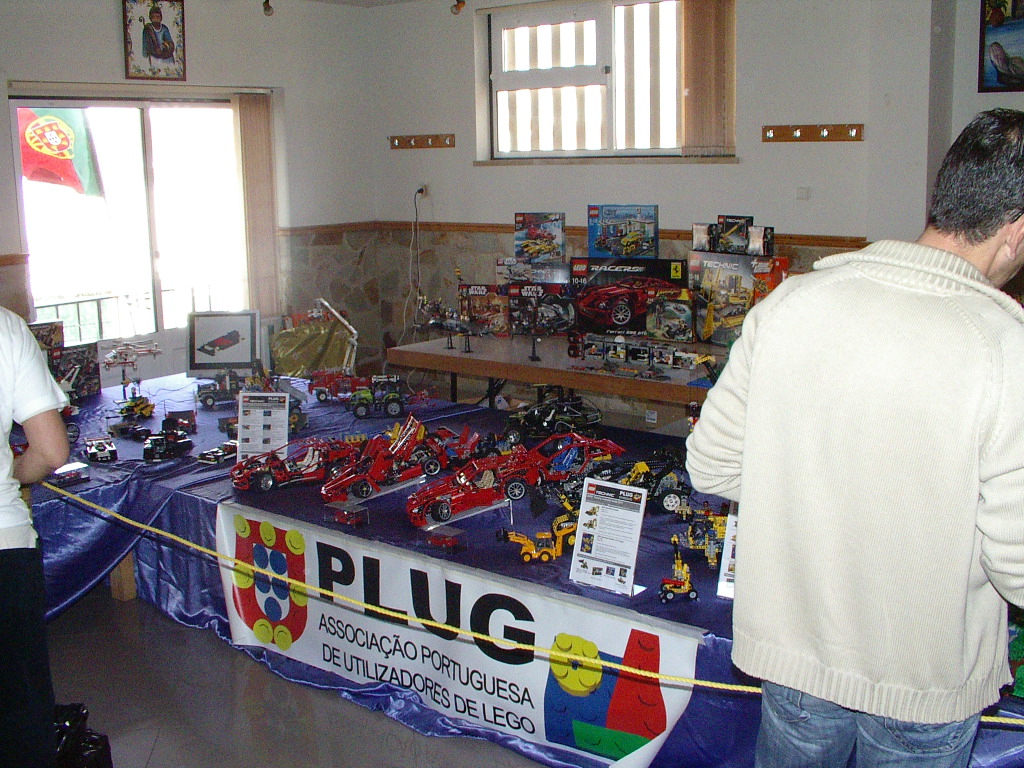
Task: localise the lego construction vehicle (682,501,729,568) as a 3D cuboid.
[{"bbox_3d":[0.576,0.446,3.330,0.160,0.130,0.180,-1,11,0],"label":"lego construction vehicle"}]

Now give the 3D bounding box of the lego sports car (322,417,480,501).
[{"bbox_3d":[-0.418,0.276,4.000,0.470,0.175,0.230,-16,15,-12],"label":"lego sports car"}]

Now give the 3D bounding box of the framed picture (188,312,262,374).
[{"bbox_3d":[-1.604,-0.220,6.250,0.405,0.375,0.060,-1,1,0],"label":"framed picture"}]

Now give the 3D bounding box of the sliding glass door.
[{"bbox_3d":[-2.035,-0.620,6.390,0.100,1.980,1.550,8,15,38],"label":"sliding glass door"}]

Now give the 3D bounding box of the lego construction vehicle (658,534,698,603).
[{"bbox_3d":[0.444,0.491,2.990,0.105,0.175,0.080,-1,11,0],"label":"lego construction vehicle"}]

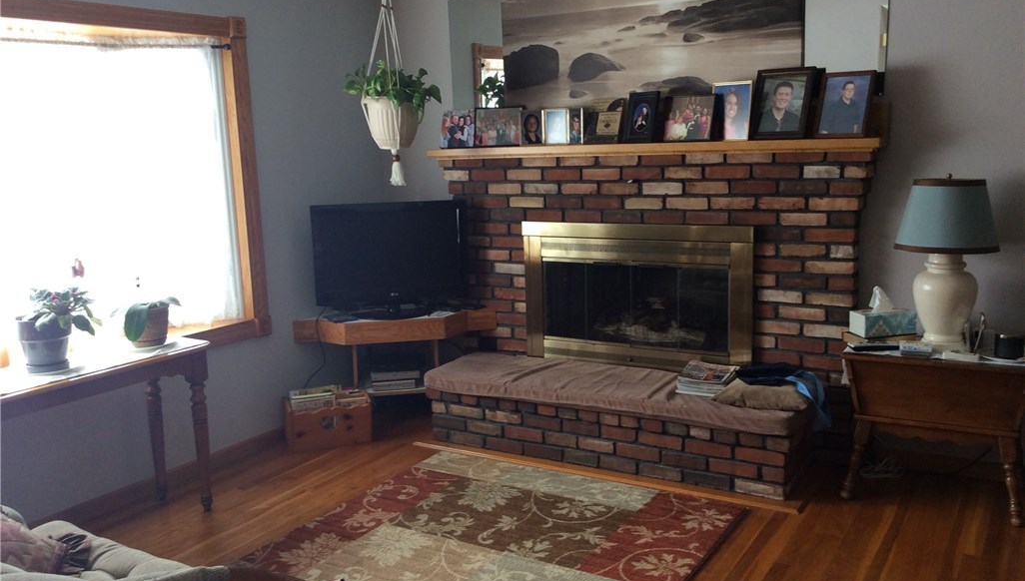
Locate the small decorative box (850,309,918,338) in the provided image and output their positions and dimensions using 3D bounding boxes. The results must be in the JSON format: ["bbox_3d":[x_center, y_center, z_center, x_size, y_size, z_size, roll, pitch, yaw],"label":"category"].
[{"bbox_3d":[1.561,0.137,3.986,0.238,0.093,0.122,-4,10,-11],"label":"small decorative box"}]

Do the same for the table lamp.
[{"bbox_3d":[1.733,-0.109,3.791,0.420,0.695,0.420,4,11,31],"label":"table lamp"}]

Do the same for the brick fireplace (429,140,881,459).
[{"bbox_3d":[0.524,0.054,4.478,2.252,1.465,0.605,4,11,31],"label":"brick fireplace"}]

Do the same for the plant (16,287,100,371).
[{"bbox_3d":[-1.744,0.146,3.636,0.295,0.320,0.270,-7,11,-26],"label":"plant"}]

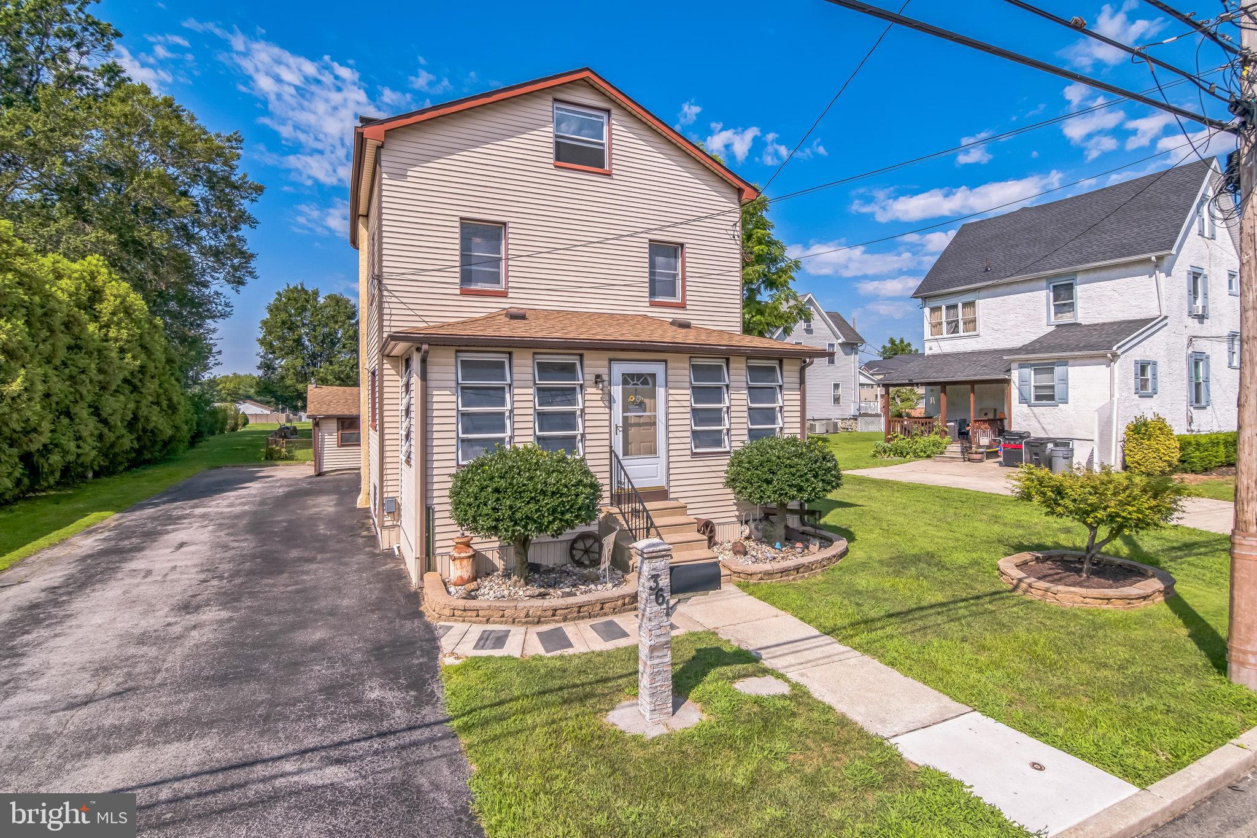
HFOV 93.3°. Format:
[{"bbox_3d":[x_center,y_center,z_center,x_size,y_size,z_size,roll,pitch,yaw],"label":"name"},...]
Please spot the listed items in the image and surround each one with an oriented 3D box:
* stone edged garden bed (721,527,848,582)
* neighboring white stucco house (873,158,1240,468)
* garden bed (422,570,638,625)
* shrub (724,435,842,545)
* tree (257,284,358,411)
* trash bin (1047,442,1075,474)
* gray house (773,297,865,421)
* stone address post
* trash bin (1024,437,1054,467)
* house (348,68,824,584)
[{"bbox_3d":[2.397,2.115,9.451,2.900,0.230,1.980,-1,1,-25],"label":"stone edged garden bed"},{"bbox_3d":[18.412,-4.111,25.835,11.100,11.300,9.900,-1,1,-28],"label":"neighboring white stucco house"},{"bbox_3d":[-1.253,2.160,7.673,2.680,0.290,2.050,-1,1,-25],"label":"garden bed"},{"bbox_3d":[2.515,1.165,9.650,1.900,1.800,1.850,0,1,0],"label":"shrub"},{"bbox_3d":[-34.361,-7.076,65.000,13.000,16.000,13.000,-1,1,-25],"label":"tree"},{"bbox_3d":[14.203,1.295,19.400,0.620,0.860,0.620,-1,1,-26],"label":"trash bin"},{"bbox_3d":[12.704,-4.396,49.806,9.600,10.800,8.800,-1,1,-24],"label":"gray house"},{"bbox_3d":[0.191,1.661,4.756,0.260,1.410,0.260,-1,1,-25],"label":"stone address post"},{"bbox_3d":[13.918,1.150,20.100,0.750,1.080,0.650,-1,1,-26],"label":"trash bin"},{"bbox_3d":[-1.752,-2.330,13.602,8.300,9.000,10.950,-1,1,-25],"label":"house"}]

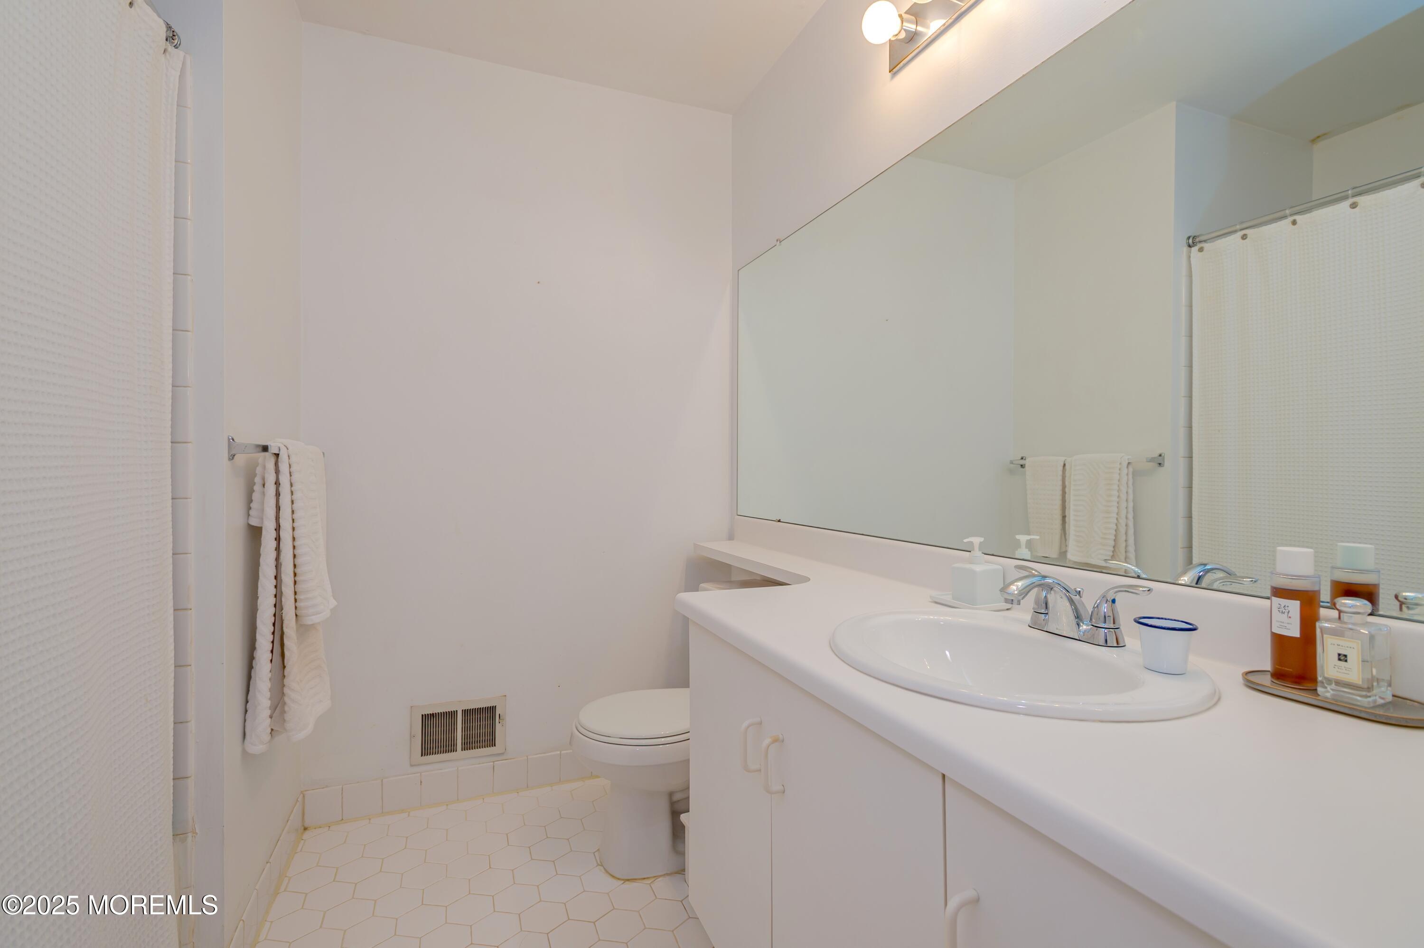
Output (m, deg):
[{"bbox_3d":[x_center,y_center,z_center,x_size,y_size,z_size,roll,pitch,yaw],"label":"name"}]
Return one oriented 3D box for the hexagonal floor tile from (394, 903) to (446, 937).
[{"bbox_3d":[-0.697,1.074,1.611,0.125,0.008,0.108,0,1,9],"label":"hexagonal floor tile"}]

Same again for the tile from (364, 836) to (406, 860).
[{"bbox_3d":[-0.925,1.061,1.904,0.107,0.009,0.124,0,0,-21],"label":"tile"}]

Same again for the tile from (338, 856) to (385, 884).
[{"bbox_3d":[-0.964,1.083,1.835,0.108,0.008,0.125,0,1,-21],"label":"tile"}]

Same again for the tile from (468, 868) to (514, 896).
[{"bbox_3d":[-0.584,1.082,1.776,0.108,0.008,0.125,0,1,-21],"label":"tile"}]

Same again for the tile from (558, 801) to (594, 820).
[{"bbox_3d":[-0.430,1.075,2.146,0.108,0.008,0.125,0,1,-21],"label":"tile"}]

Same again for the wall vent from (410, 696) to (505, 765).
[{"bbox_3d":[-0.824,0.838,2.193,0.290,0.194,0.012,0,1,-21],"label":"wall vent"}]

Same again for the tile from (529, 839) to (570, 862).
[{"bbox_3d":[-0.458,1.070,1.909,0.125,0.008,0.108,0,1,9],"label":"tile"}]

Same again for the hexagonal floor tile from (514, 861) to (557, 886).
[{"bbox_3d":[-0.480,1.080,1.817,0.108,0.008,0.125,0,1,-21],"label":"hexagonal floor tile"}]

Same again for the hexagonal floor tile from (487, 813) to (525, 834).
[{"bbox_3d":[-0.630,1.069,2.047,0.125,0.008,0.108,0,1,9],"label":"hexagonal floor tile"}]

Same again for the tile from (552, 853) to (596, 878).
[{"bbox_3d":[-0.372,1.070,1.840,0.125,0.008,0.108,0,1,9],"label":"tile"}]

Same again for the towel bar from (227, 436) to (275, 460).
[{"bbox_3d":[-1.048,-0.053,1.656,0.072,0.050,0.642,0,0,-21],"label":"towel bar"}]

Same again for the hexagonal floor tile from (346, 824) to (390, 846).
[{"bbox_3d":[-1.033,1.081,2.014,0.108,0.008,0.125,0,1,-21],"label":"hexagonal floor tile"}]

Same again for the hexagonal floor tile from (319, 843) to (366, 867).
[{"bbox_3d":[-1.027,1.062,1.864,0.107,0.009,0.124,0,0,-21],"label":"hexagonal floor tile"}]

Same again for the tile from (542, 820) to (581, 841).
[{"bbox_3d":[-0.441,1.069,2.018,0.125,0.008,0.108,0,1,9],"label":"tile"}]

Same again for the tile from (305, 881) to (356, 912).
[{"bbox_3d":[-0.971,1.074,1.709,0.125,0.008,0.108,0,1,9],"label":"tile"}]

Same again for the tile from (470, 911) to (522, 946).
[{"bbox_3d":[-0.500,1.062,1.563,0.107,0.009,0.124,0,0,-21],"label":"tile"}]

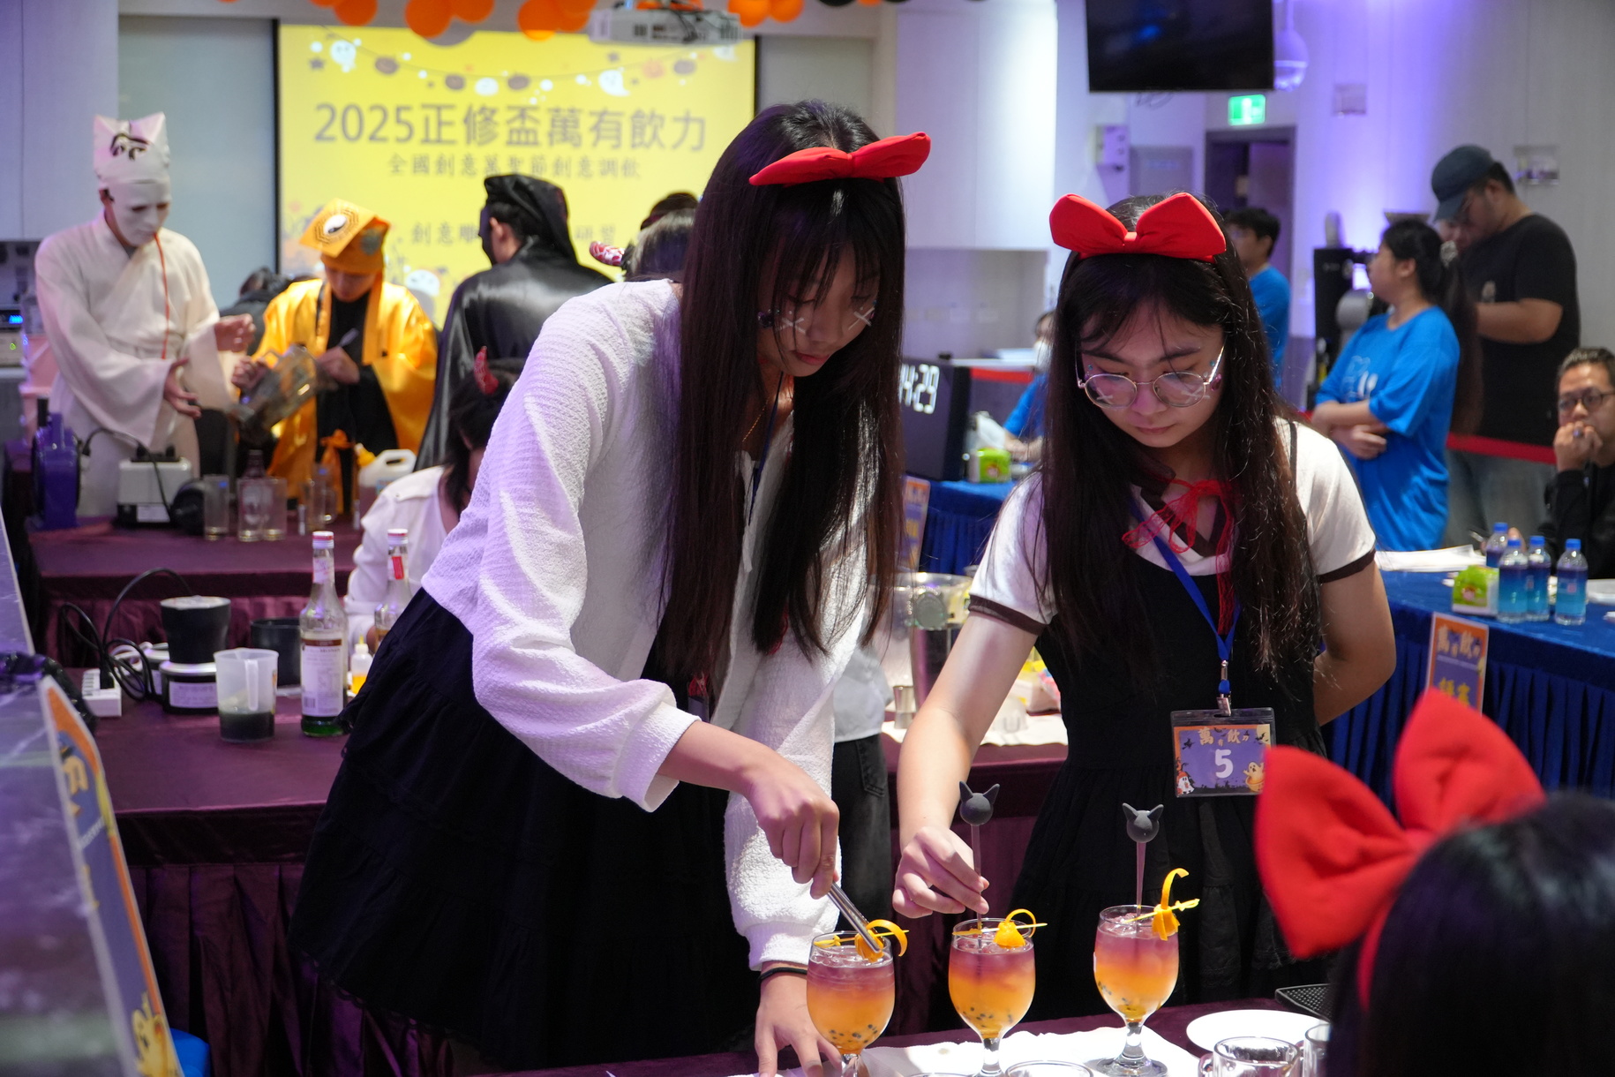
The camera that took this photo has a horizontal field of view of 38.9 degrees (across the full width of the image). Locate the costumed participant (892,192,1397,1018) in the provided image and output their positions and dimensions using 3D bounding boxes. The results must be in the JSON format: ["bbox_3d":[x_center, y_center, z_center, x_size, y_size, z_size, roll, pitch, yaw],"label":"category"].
[{"bbox_3d":[0.325,0.425,2.220,0.490,1.490,0.480,1,6,3],"label":"costumed participant"}]

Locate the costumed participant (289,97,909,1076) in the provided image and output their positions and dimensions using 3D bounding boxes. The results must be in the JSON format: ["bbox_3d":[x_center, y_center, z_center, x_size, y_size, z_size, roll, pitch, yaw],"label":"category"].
[{"bbox_3d":[-0.185,0.393,2.130,0.520,1.560,0.650,-4,7,-37],"label":"costumed participant"}]

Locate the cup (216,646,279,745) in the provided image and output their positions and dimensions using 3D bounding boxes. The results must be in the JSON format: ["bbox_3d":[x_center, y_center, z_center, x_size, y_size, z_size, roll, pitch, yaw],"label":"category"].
[{"bbox_3d":[-0.819,0.230,3.341,0.091,0.126,0.118,-1,6,-19],"label":"cup"}]

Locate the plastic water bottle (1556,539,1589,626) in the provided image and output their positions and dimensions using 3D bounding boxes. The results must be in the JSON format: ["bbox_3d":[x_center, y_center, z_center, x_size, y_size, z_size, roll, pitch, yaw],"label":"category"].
[{"bbox_3d":[1.592,0.088,4.748,0.061,0.172,0.061,1,6,0],"label":"plastic water bottle"}]

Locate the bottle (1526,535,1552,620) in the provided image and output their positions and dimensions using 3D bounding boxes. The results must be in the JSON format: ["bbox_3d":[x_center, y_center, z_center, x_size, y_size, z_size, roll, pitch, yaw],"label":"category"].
[{"bbox_3d":[1.545,0.081,4.815,0.061,0.171,0.061,1,6,0],"label":"bottle"}]

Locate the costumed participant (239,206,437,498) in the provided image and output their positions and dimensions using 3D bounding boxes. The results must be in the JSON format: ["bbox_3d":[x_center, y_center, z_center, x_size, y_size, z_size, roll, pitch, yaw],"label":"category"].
[{"bbox_3d":[-1.439,-0.174,6.950,0.650,1.670,0.550,1,6,0],"label":"costumed participant"}]

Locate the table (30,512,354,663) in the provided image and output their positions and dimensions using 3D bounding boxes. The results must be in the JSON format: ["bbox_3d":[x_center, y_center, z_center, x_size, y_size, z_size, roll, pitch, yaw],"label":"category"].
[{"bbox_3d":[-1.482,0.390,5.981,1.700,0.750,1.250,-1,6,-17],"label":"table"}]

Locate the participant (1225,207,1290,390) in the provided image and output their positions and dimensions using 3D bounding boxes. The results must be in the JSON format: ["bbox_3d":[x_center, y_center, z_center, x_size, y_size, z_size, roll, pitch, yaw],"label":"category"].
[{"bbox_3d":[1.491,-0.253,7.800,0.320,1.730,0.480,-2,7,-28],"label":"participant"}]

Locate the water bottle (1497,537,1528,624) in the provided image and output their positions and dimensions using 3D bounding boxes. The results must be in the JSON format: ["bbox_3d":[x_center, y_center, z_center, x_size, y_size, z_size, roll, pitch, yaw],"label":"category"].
[{"bbox_3d":[1.472,0.085,4.767,0.061,0.171,0.061,1,6,0],"label":"water bottle"}]

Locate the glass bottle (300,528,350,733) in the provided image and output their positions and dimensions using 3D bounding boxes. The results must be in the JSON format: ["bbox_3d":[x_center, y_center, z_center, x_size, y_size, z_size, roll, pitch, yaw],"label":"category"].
[{"bbox_3d":[-0.716,0.139,3.385,0.071,0.300,0.071,-1,6,-11],"label":"glass bottle"}]

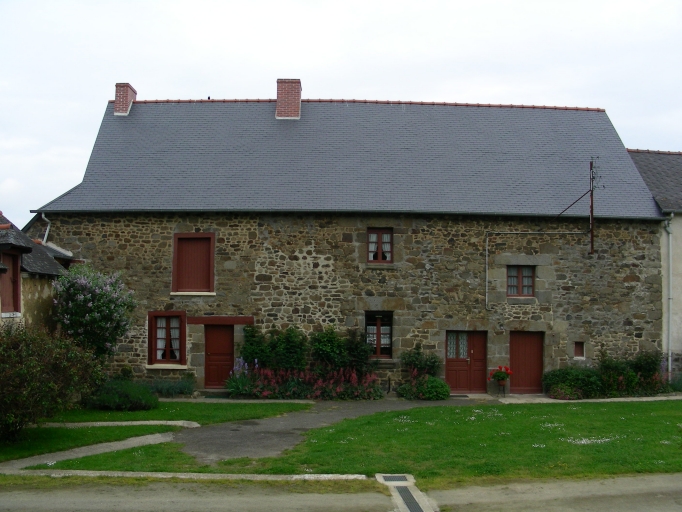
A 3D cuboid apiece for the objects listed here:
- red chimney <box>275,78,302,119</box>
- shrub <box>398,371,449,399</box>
[{"bbox_3d":[-1.817,-5.399,26.417,0.821,1.370,1.100,1,-3,-1],"label":"red chimney"},{"bbox_3d":[2.443,3.831,22.109,1.582,0.835,1.100,1,-3,-1],"label":"shrub"}]

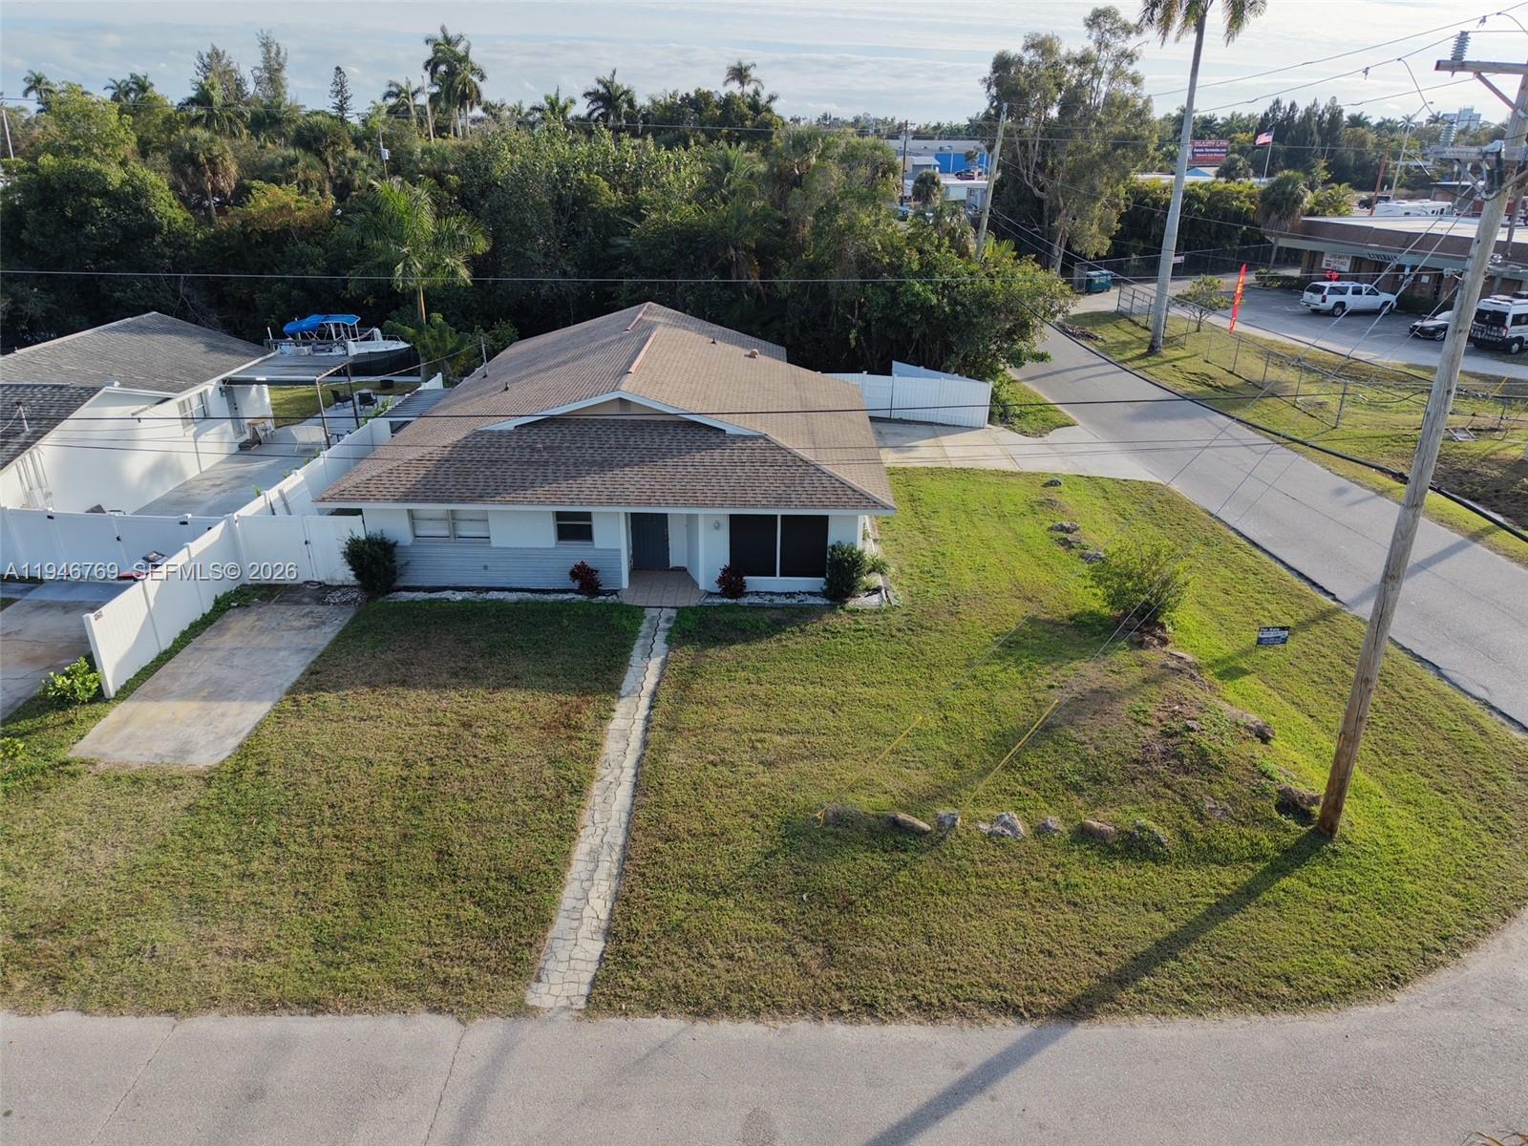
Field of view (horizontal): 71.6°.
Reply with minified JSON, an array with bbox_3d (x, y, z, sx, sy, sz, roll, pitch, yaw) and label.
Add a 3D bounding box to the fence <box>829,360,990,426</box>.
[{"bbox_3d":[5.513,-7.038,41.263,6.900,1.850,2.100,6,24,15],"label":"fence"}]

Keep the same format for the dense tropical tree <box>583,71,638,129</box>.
[{"bbox_3d":[-13.920,-39.504,97.301,4.860,11.930,5.200,0,23,0],"label":"dense tropical tree"}]

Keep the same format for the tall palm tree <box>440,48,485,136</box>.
[{"bbox_3d":[-34.066,-50.645,123.774,5.200,18.390,5.200,0,23,1],"label":"tall palm tree"}]

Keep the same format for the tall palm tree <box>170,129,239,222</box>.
[{"bbox_3d":[-37.225,-24.711,72.501,4.500,10.250,4.500,0,23,1],"label":"tall palm tree"}]

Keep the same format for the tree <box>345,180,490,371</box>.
[{"bbox_3d":[-13.876,-11.564,43.439,5.690,8.480,5.600,0,23,0],"label":"tree"}]

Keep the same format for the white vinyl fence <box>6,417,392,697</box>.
[{"bbox_3d":[-14.301,-1.506,28.528,9.120,1.850,16.320,1,23,2],"label":"white vinyl fence"}]

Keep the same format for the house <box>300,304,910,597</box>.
[{"bbox_3d":[-3.514,-4.835,32.967,13.400,4.200,18.900,0,23,1],"label":"house"}]

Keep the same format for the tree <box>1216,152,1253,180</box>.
[{"bbox_3d":[51.477,-42.281,117.601,4.200,7.750,4.200,0,23,1],"label":"tree"}]

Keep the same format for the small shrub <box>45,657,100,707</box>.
[{"bbox_3d":[-13.689,2.047,20.911,1.050,0.820,1.000,0,23,1],"label":"small shrub"}]

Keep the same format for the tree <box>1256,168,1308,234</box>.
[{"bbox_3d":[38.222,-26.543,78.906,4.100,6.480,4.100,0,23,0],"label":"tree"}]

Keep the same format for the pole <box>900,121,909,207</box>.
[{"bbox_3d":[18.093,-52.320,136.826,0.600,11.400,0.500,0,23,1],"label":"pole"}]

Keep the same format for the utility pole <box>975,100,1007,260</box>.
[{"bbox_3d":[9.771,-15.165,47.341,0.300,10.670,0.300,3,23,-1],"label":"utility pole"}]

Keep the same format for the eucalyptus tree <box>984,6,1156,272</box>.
[{"bbox_3d":[19.930,-27.506,69.803,11.190,17.380,10.500,0,23,0],"label":"eucalyptus tree"}]

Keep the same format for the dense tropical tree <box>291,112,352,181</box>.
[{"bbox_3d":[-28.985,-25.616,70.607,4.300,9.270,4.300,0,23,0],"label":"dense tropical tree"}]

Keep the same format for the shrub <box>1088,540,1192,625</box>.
[{"bbox_3d":[8.864,0.142,24.468,2.200,1.550,2.100,0,23,1],"label":"shrub"}]

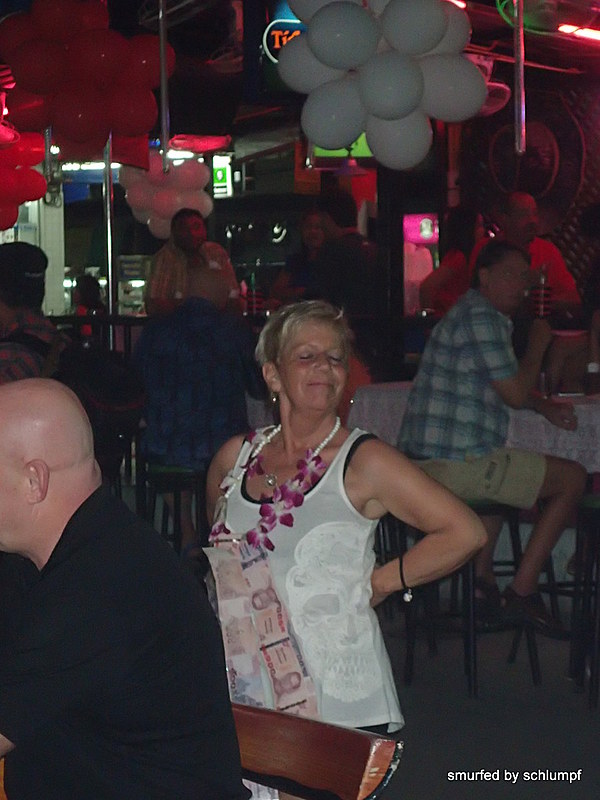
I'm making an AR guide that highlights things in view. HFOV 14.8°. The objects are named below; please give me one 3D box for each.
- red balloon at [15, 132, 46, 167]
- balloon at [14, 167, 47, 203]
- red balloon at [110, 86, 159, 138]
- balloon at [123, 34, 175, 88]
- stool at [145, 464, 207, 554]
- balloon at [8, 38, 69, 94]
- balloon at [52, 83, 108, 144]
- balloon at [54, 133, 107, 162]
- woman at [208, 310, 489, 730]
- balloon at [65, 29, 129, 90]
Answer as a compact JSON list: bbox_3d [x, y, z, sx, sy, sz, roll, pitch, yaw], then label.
[{"bbox_3d":[-1.990,-1.843,17.000,0.270,0.265,0.270,-1,4,0],"label":"red balloon"},{"bbox_3d":[-1.990,-1.585,17.000,0.270,0.265,0.270,-1,4,0],"label":"balloon"},{"bbox_3d":[-0.777,-1.323,10.600,0.275,0.280,0.275,-1,4,0],"label":"red balloon"},{"bbox_3d":[-0.706,-1.567,10.700,0.275,0.280,0.275,-1,4,0],"label":"balloon"},{"bbox_3d":[-0.523,0.637,10.024,0.370,0.700,0.370,-1,4,0],"label":"stool"},{"bbox_3d":[-1.188,-1.515,10.500,0.275,0.280,0.275,-1,4,0],"label":"balloon"},{"bbox_3d":[-0.997,-1.296,10.450,0.275,0.280,0.275,-1,4,0],"label":"balloon"},{"bbox_3d":[-1.016,-1.211,10.700,0.275,0.280,0.275,-1,4,0],"label":"balloon"},{"bbox_3d":[0.088,0.599,4.674,0.520,1.600,0.360,1,5,30],"label":"woman"},{"bbox_3d":[-0.916,-1.532,10.400,0.275,0.280,0.275,-1,4,0],"label":"balloon"}]

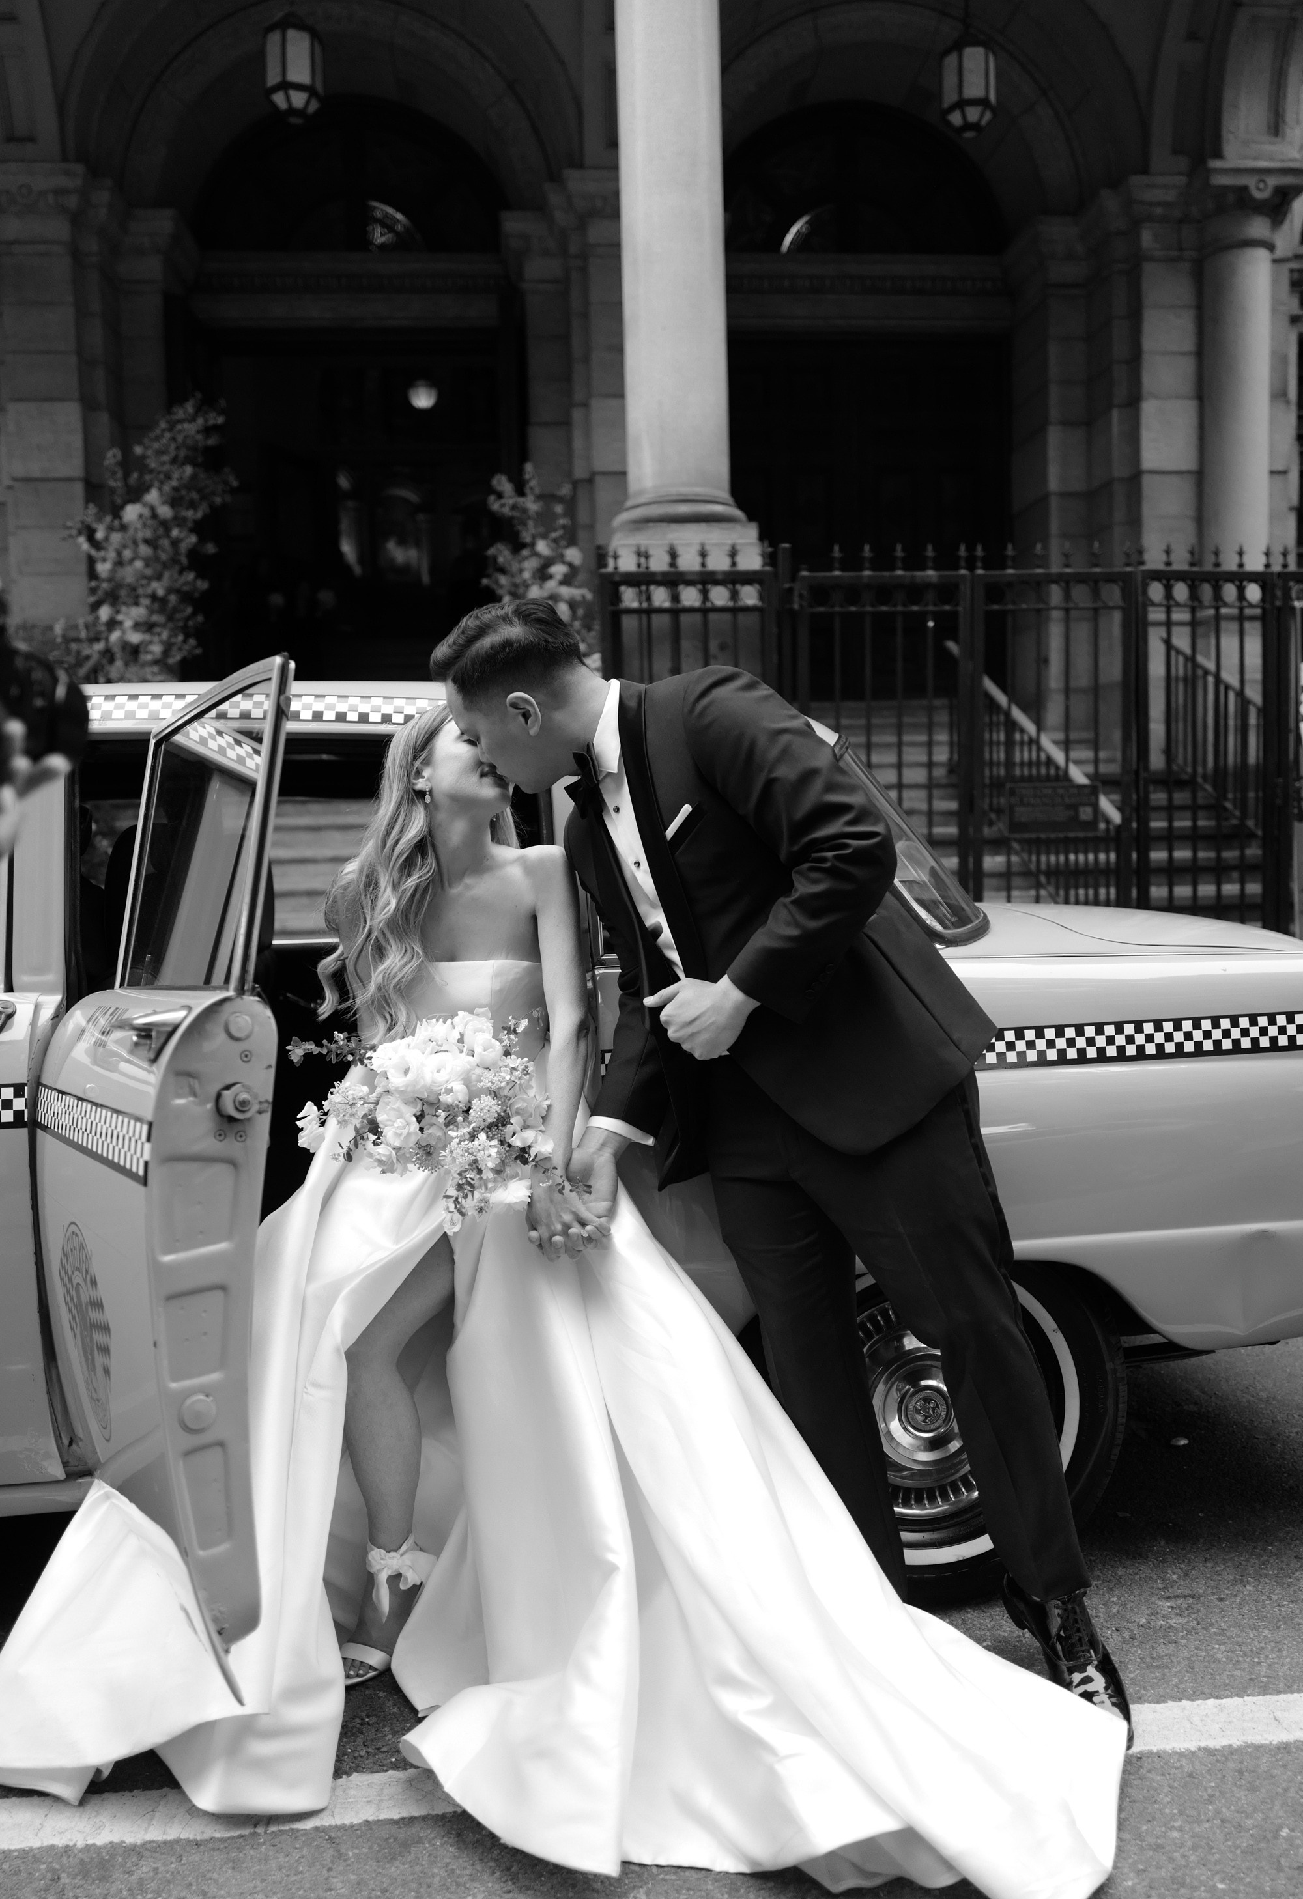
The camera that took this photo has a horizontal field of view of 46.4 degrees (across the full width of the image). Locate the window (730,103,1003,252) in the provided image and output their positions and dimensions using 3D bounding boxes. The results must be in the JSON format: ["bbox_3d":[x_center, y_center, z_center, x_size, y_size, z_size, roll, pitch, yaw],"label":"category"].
[{"bbox_3d":[1.489,-5.530,10.931,2.189,1.066,0.150,-2,5,-5],"label":"window"}]

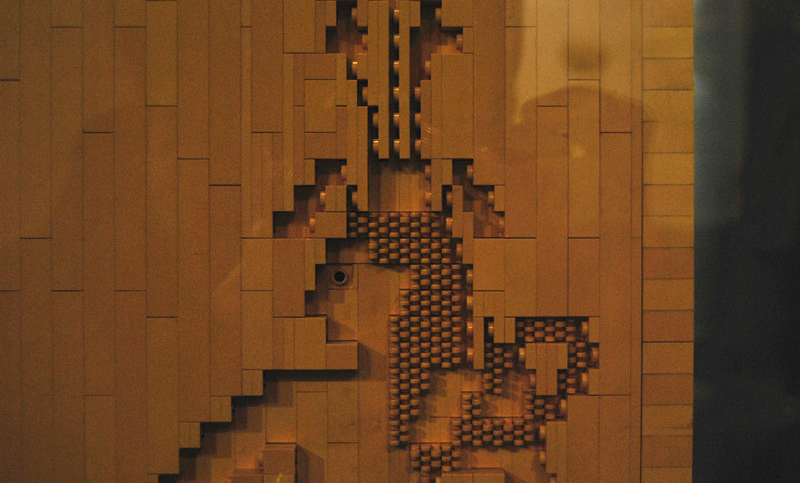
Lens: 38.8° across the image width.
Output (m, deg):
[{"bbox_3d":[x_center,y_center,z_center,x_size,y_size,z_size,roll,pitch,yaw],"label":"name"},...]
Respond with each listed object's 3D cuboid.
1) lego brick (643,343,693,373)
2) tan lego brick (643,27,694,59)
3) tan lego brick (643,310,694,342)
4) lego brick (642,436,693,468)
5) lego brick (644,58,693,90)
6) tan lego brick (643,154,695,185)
[{"bbox_3d":[0.082,0.035,0.352,0.016,0.010,0.013,0,1,0],"label":"lego brick"},{"bbox_3d":[0.081,-0.061,0.350,0.016,0.010,0.013,0,1,0],"label":"tan lego brick"},{"bbox_3d":[0.082,0.025,0.352,0.016,0.010,0.013,0,1,0],"label":"tan lego brick"},{"bbox_3d":[0.081,0.064,0.353,0.016,0.010,0.013,0,1,0],"label":"lego brick"},{"bbox_3d":[0.081,-0.051,0.351,0.016,0.010,0.013,0,1,0],"label":"lego brick"},{"bbox_3d":[0.082,-0.022,0.351,0.016,0.010,0.013,0,1,0],"label":"tan lego brick"}]

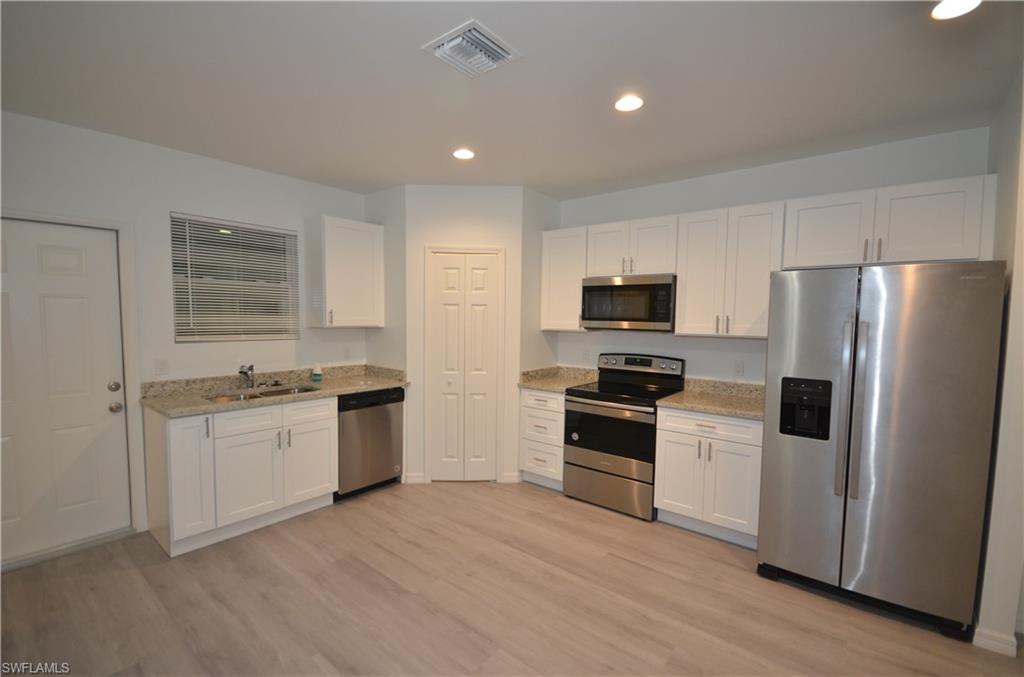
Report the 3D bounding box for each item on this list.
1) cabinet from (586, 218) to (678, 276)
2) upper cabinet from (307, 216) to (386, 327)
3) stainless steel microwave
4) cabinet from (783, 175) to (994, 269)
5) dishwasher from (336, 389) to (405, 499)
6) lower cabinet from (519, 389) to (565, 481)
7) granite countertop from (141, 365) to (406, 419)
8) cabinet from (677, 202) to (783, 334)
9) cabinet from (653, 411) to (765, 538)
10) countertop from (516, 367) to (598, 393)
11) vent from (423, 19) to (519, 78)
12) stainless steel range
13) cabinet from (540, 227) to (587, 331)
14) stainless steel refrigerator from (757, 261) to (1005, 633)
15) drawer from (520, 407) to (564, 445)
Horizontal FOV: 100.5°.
[{"bbox_3d":[1.056,-0.728,3.593,0.774,0.457,0.327,3,3,38],"label":"cabinet"},{"bbox_3d":[-1.488,-0.567,3.840,0.325,0.918,0.555,3,4,39],"label":"upper cabinet"},{"bbox_3d":[1.029,-0.290,3.573,0.758,0.422,0.413,3,3,38],"label":"stainless steel microwave"},{"bbox_3d":[2.307,-0.677,2.706,0.958,0.447,0.325,3,4,36],"label":"cabinet"},{"bbox_3d":[-1.372,0.850,3.670,0.610,0.862,0.604,3,3,38],"label":"dishwasher"},{"bbox_3d":[0.450,0.856,3.962,0.451,0.820,0.620,3,4,36],"label":"lower cabinet"},{"bbox_3d":[-1.678,0.356,3.248,0.647,0.143,1.714,3,3,38],"label":"granite countertop"},{"bbox_3d":[1.643,-0.474,3.206,0.687,0.918,0.325,3,4,36],"label":"cabinet"},{"bbox_3d":[1.512,0.912,3.178,0.672,0.820,0.620,3,4,36],"label":"cabinet"},{"bbox_3d":[0.444,0.374,3.927,0.465,0.143,0.650,3,4,36],"label":"countertop"},{"bbox_3d":[-0.171,-1.238,1.862,0.303,0.028,0.304,3,4,36],"label":"vent"},{"bbox_3d":[0.915,0.752,3.513,0.755,1.160,0.667,3,3,38],"label":"stainless steel range"},{"bbox_3d":[0.565,-0.530,4.001,0.467,0.918,0.325,3,4,36],"label":"cabinet"},{"bbox_3d":[1.998,0.514,2.425,0.905,1.768,0.900,3,3,38],"label":"stainless steel refrigerator"},{"bbox_3d":[0.411,0.750,3.864,0.448,0.288,0.500,3,3,38],"label":"drawer"}]

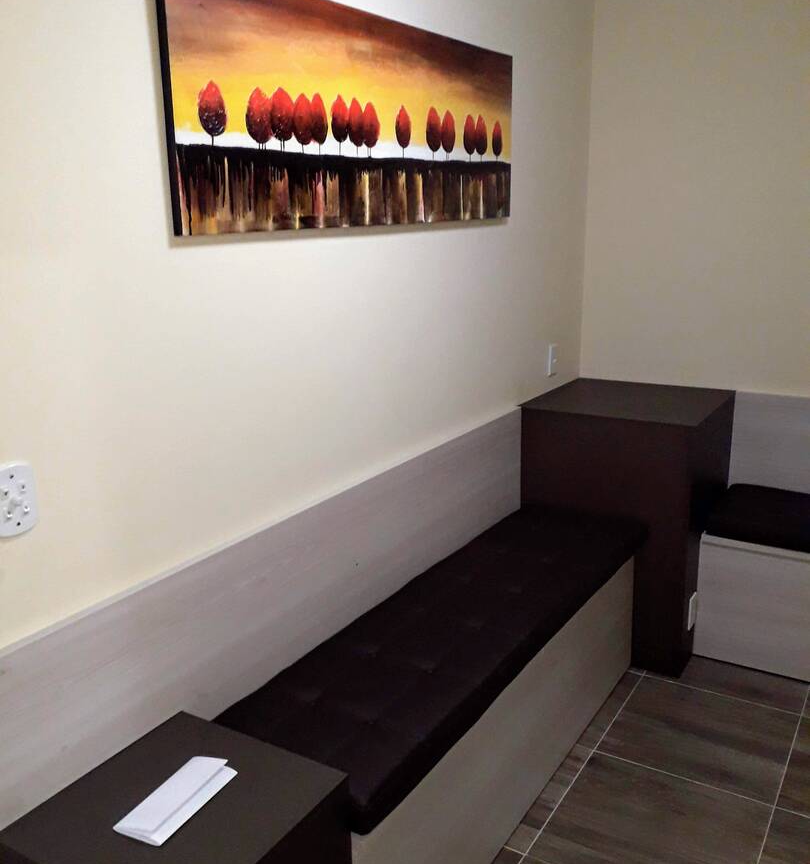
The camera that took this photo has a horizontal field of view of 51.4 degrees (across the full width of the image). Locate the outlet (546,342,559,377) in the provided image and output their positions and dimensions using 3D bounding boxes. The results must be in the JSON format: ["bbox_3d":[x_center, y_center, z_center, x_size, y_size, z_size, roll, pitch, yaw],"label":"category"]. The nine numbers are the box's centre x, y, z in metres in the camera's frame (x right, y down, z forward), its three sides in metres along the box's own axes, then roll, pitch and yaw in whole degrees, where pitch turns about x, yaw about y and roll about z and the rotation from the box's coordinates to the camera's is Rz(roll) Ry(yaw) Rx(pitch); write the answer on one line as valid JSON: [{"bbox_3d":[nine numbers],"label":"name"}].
[{"bbox_3d":[0.581,-0.289,3.307,0.013,0.121,0.076,8,18,31],"label":"outlet"}]

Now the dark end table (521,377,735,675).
[{"bbox_3d":[0.870,0.324,3.318,0.638,0.930,0.617,8,18,31],"label":"dark end table"}]

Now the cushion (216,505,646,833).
[{"bbox_3d":[0.195,0.512,2.392,0.446,0.078,1.693,8,18,31],"label":"cushion"}]

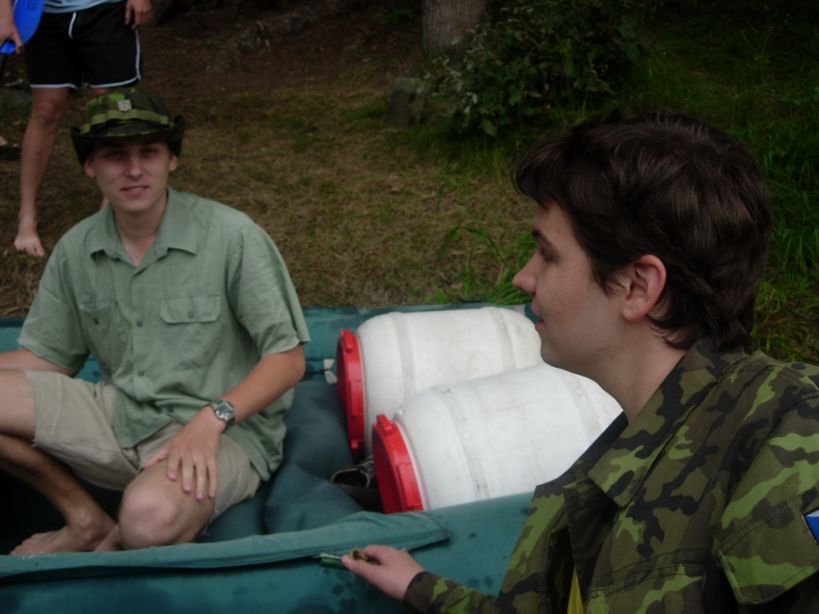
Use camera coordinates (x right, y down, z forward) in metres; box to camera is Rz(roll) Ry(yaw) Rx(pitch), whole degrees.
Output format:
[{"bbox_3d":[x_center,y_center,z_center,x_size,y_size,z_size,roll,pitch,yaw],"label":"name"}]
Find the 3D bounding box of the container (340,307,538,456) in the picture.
[{"bbox_3d":[0.094,0.205,2.490,0.530,0.390,0.390,-3,19,-8],"label":"container"}]

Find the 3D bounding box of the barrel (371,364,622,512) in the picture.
[{"bbox_3d":[0.216,0.336,2.042,0.530,0.390,0.390,-12,20,-11],"label":"barrel"}]

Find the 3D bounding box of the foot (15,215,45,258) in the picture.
[{"bbox_3d":[-1.438,-0.275,3.680,0.105,0.105,0.260,-8,20,-21],"label":"foot"}]

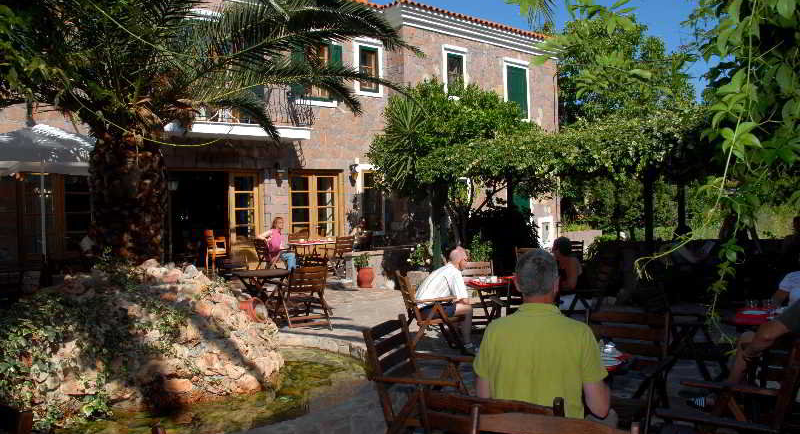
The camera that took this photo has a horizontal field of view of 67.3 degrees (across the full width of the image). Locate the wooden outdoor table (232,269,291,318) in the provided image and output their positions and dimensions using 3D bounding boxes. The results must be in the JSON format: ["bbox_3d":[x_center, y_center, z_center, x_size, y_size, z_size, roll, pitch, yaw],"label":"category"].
[{"bbox_3d":[-2.155,1.115,9.150,0.720,0.740,0.720,-2,1,-30],"label":"wooden outdoor table"}]

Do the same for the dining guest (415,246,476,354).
[{"bbox_3d":[0.500,0.917,6.500,0.760,1.190,0.520,-2,0,-29],"label":"dining guest"}]

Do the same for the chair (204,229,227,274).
[{"bbox_3d":[-4.145,0.811,13.500,0.480,0.920,0.460,-1,1,18],"label":"chair"}]

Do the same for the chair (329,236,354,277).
[{"bbox_3d":[-1.320,0.880,13.250,0.600,0.880,0.580,-2,0,-28],"label":"chair"}]

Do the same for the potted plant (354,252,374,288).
[{"bbox_3d":[-0.765,1.130,12.950,0.430,0.780,0.430,-2,0,0],"label":"potted plant"}]

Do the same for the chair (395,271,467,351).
[{"bbox_3d":[0.349,1.014,6.650,0.600,0.880,0.540,-2,1,-22],"label":"chair"}]

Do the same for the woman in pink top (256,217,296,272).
[{"bbox_3d":[-2.795,0.626,13.600,0.820,1.250,0.500,-2,1,-22],"label":"woman in pink top"}]

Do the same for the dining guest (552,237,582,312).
[{"bbox_3d":[1.780,0.850,6.800,0.680,1.250,0.470,-2,0,18],"label":"dining guest"}]

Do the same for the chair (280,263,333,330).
[{"bbox_3d":[-1.400,1.145,8.700,0.600,0.880,0.620,-2,0,-24],"label":"chair"}]

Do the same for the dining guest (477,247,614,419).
[{"bbox_3d":[0.664,0.842,2.780,0.560,1.330,0.820,-1,1,18],"label":"dining guest"}]

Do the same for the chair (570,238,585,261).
[{"bbox_3d":[3.089,0.873,10.700,0.540,0.880,0.580,-1,1,18],"label":"chair"}]

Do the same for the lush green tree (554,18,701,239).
[{"bbox_3d":[7.550,-2.850,20.000,4.900,7.600,4.700,-2,0,0],"label":"lush green tree"}]

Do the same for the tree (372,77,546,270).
[{"bbox_3d":[1.090,-0.575,11.800,3.250,3.850,3.000,-2,1,0],"label":"tree"}]

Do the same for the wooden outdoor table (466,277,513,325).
[{"bbox_3d":[0.970,1.136,7.050,0.770,0.730,0.770,-2,0,34],"label":"wooden outdoor table"}]

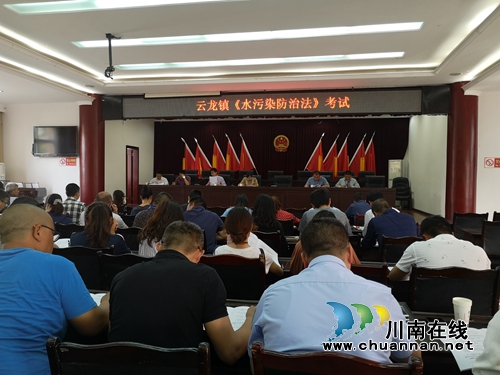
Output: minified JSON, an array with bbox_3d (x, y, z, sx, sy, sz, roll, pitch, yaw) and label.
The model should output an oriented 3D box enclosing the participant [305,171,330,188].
[{"bbox_3d":[1.683,0.160,9.760,0.580,1.160,0.780,1,1,11],"label":"participant"}]

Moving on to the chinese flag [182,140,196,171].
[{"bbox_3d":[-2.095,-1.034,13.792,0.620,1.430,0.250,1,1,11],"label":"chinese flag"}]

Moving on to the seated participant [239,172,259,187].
[{"bbox_3d":[-0.040,0.160,10.550,0.540,1.120,0.700,1,1,11],"label":"seated participant"}]

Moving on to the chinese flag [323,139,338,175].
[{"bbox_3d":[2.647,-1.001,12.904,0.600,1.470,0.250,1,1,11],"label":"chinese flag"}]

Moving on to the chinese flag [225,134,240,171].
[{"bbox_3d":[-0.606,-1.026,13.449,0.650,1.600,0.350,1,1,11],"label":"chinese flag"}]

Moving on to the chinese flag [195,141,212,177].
[{"bbox_3d":[-1.634,-1.010,13.706,0.630,1.420,0.250,1,1,11],"label":"chinese flag"}]

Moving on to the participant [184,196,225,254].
[{"bbox_3d":[-0.458,0.681,3.577,0.500,1.230,0.780,1,2,11],"label":"participant"}]

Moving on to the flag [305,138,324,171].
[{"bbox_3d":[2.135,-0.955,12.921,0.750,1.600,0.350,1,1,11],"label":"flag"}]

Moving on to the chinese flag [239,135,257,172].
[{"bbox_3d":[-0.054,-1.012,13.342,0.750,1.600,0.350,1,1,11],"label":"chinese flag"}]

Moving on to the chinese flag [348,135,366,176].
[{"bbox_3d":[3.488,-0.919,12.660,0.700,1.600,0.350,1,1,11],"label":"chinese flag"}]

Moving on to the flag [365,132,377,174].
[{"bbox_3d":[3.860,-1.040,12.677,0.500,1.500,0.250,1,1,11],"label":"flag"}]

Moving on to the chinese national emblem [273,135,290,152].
[{"bbox_3d":[1.136,-1.556,13.887,0.560,0.610,0.080,1,1,11],"label":"chinese national emblem"}]

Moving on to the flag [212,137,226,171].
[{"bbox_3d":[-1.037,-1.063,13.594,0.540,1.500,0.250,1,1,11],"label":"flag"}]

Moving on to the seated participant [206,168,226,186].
[{"bbox_3d":[-0.907,0.090,10.720,0.540,1.220,0.700,1,1,11],"label":"seated participant"}]

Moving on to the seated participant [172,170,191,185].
[{"bbox_3d":[-1.840,0.122,10.466,0.540,1.150,0.750,1,2,11],"label":"seated participant"}]

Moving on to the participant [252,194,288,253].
[{"bbox_3d":[0.153,0.666,3.919,0.470,1.210,0.800,1,1,11],"label":"participant"}]

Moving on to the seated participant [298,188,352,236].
[{"bbox_3d":[0.651,0.657,3.426,0.500,1.300,0.780,1,2,11],"label":"seated participant"}]

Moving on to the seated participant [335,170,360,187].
[{"bbox_3d":[2.408,0.180,9.667,0.600,1.170,0.750,1,2,11],"label":"seated participant"}]

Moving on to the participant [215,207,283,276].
[{"bbox_3d":[0.000,0.735,2.660,0.500,1.220,0.720,1,1,9],"label":"participant"}]

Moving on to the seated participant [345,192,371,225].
[{"bbox_3d":[1.633,0.658,5.929,0.500,1.180,0.780,1,2,11],"label":"seated participant"}]

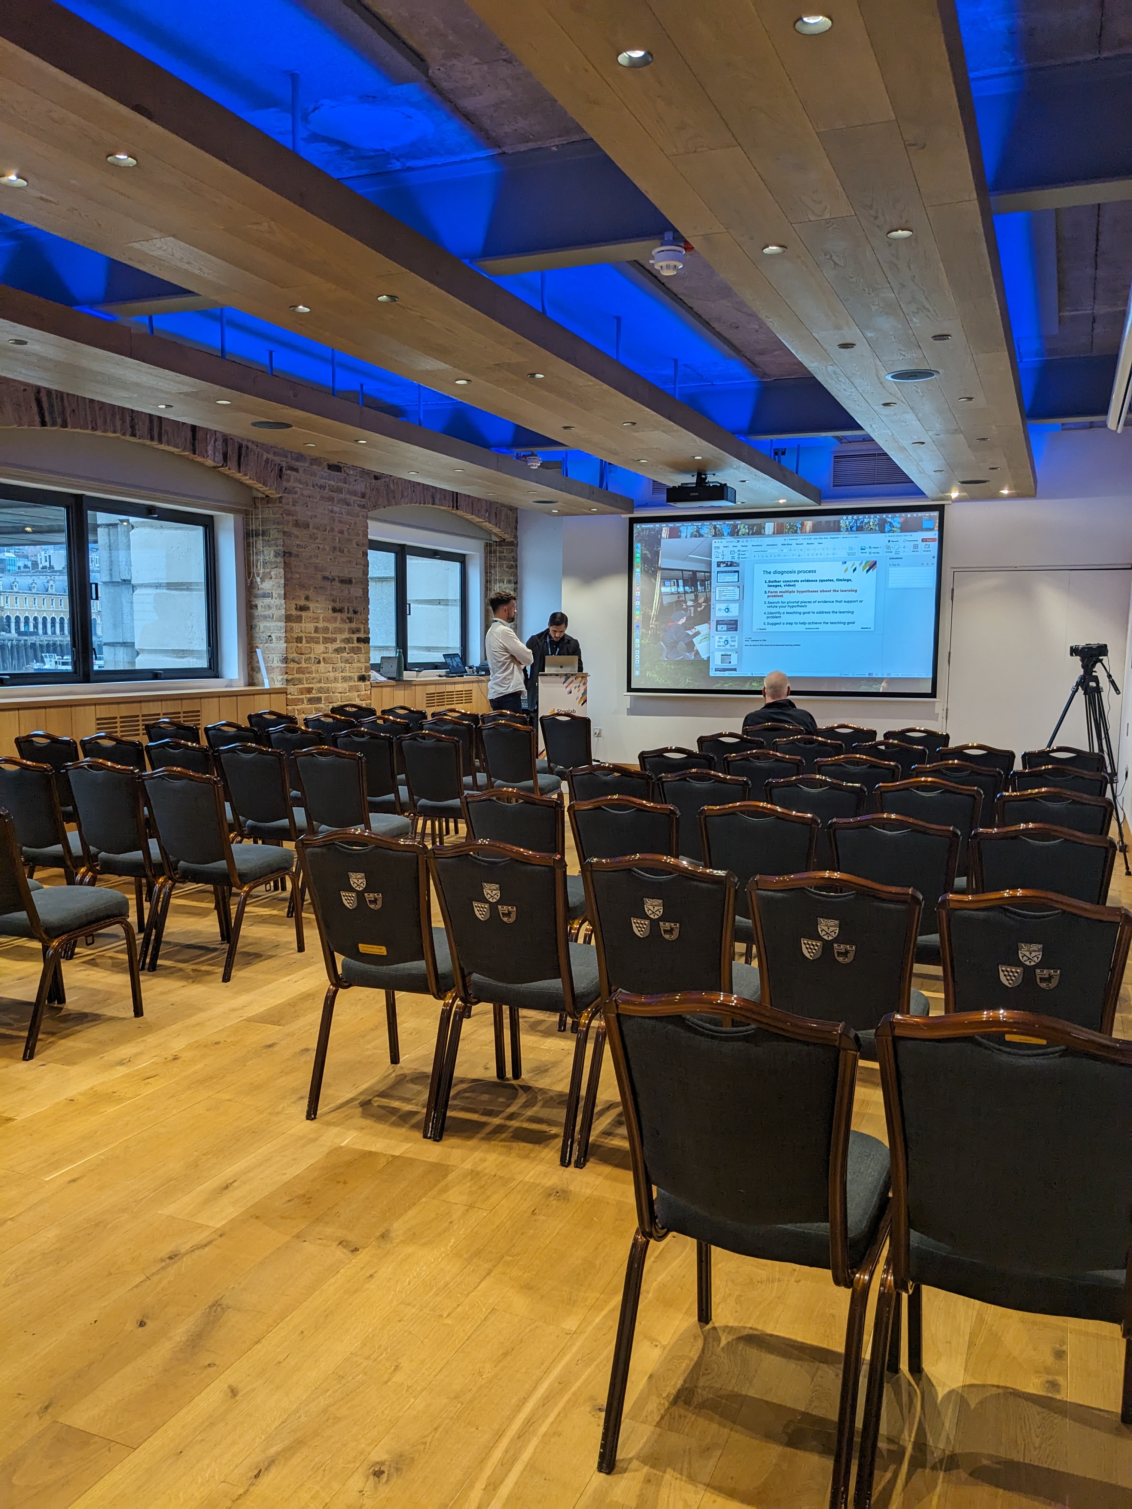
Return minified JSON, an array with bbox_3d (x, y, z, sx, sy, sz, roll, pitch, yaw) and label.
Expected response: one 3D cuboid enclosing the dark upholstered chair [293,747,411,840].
[{"bbox_3d":[-1.085,0.385,6.087,0.434,0.897,0.575,3,6,19],"label":"dark upholstered chair"}]

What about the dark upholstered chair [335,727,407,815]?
[{"bbox_3d":[-1.108,0.269,7.260,0.434,0.897,0.575,3,6,20],"label":"dark upholstered chair"}]

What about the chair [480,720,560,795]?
[{"bbox_3d":[-0.301,0.212,8.201,0.447,0.920,0.601,3,6,22],"label":"chair"}]

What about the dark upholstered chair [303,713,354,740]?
[{"bbox_3d":[-1.586,0.147,8.693,0.447,0.920,0.601,3,6,22],"label":"dark upholstered chair"}]

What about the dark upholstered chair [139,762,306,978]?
[{"bbox_3d":[-1.556,0.488,5.353,0.439,0.941,0.604,3,6,22],"label":"dark upholstered chair"}]

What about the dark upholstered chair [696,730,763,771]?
[{"bbox_3d":[1.124,0.304,7.544,0.439,0.941,0.604,3,6,23],"label":"dark upholstered chair"}]

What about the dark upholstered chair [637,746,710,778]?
[{"bbox_3d":[0.695,0.398,6.535,0.439,0.941,0.604,3,6,23],"label":"dark upholstered chair"}]

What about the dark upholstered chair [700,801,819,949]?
[{"bbox_3d":[0.777,0.605,4.426,0.439,0.941,0.604,3,6,22],"label":"dark upholstered chair"}]

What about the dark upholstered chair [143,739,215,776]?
[{"bbox_3d":[-1.972,0.353,6.574,0.447,0.920,0.601,3,6,20],"label":"dark upholstered chair"}]

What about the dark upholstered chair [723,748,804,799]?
[{"bbox_3d":[1.098,0.396,6.234,0.439,0.902,0.584,3,6,23],"label":"dark upholstered chair"}]

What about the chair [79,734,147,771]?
[{"bbox_3d":[-2.360,0.316,6.644,0.434,0.897,0.575,3,6,19],"label":"chair"}]

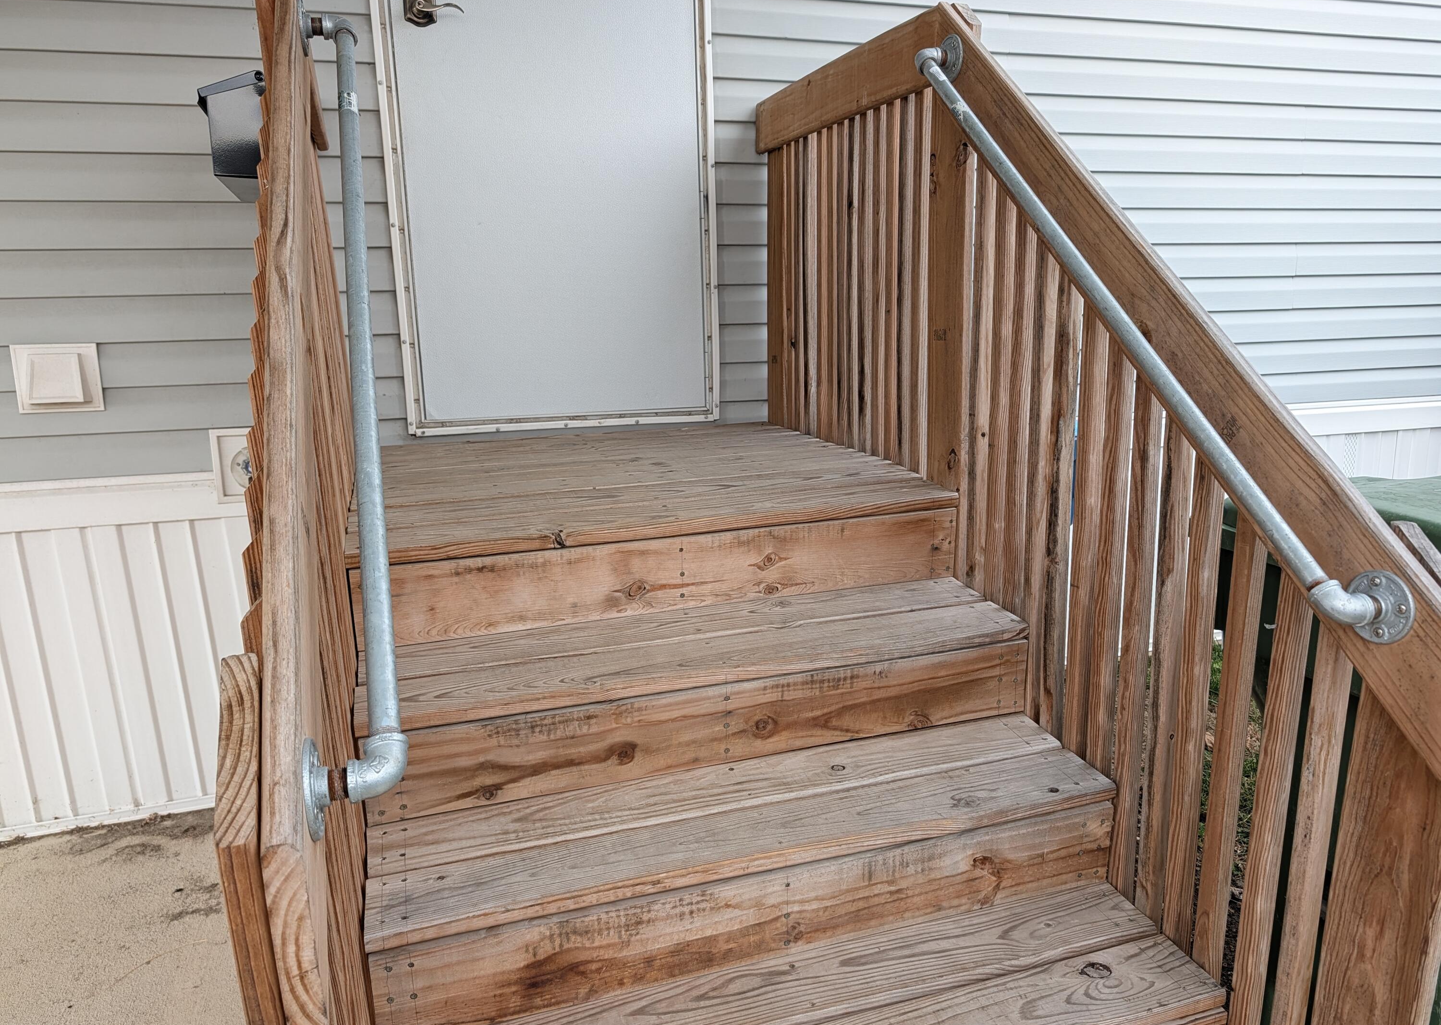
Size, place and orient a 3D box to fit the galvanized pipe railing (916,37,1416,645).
[{"bbox_3d":[0.598,-0.392,1.597,0.080,0.090,1.422,-6,52,-17],"label":"galvanized pipe railing"}]

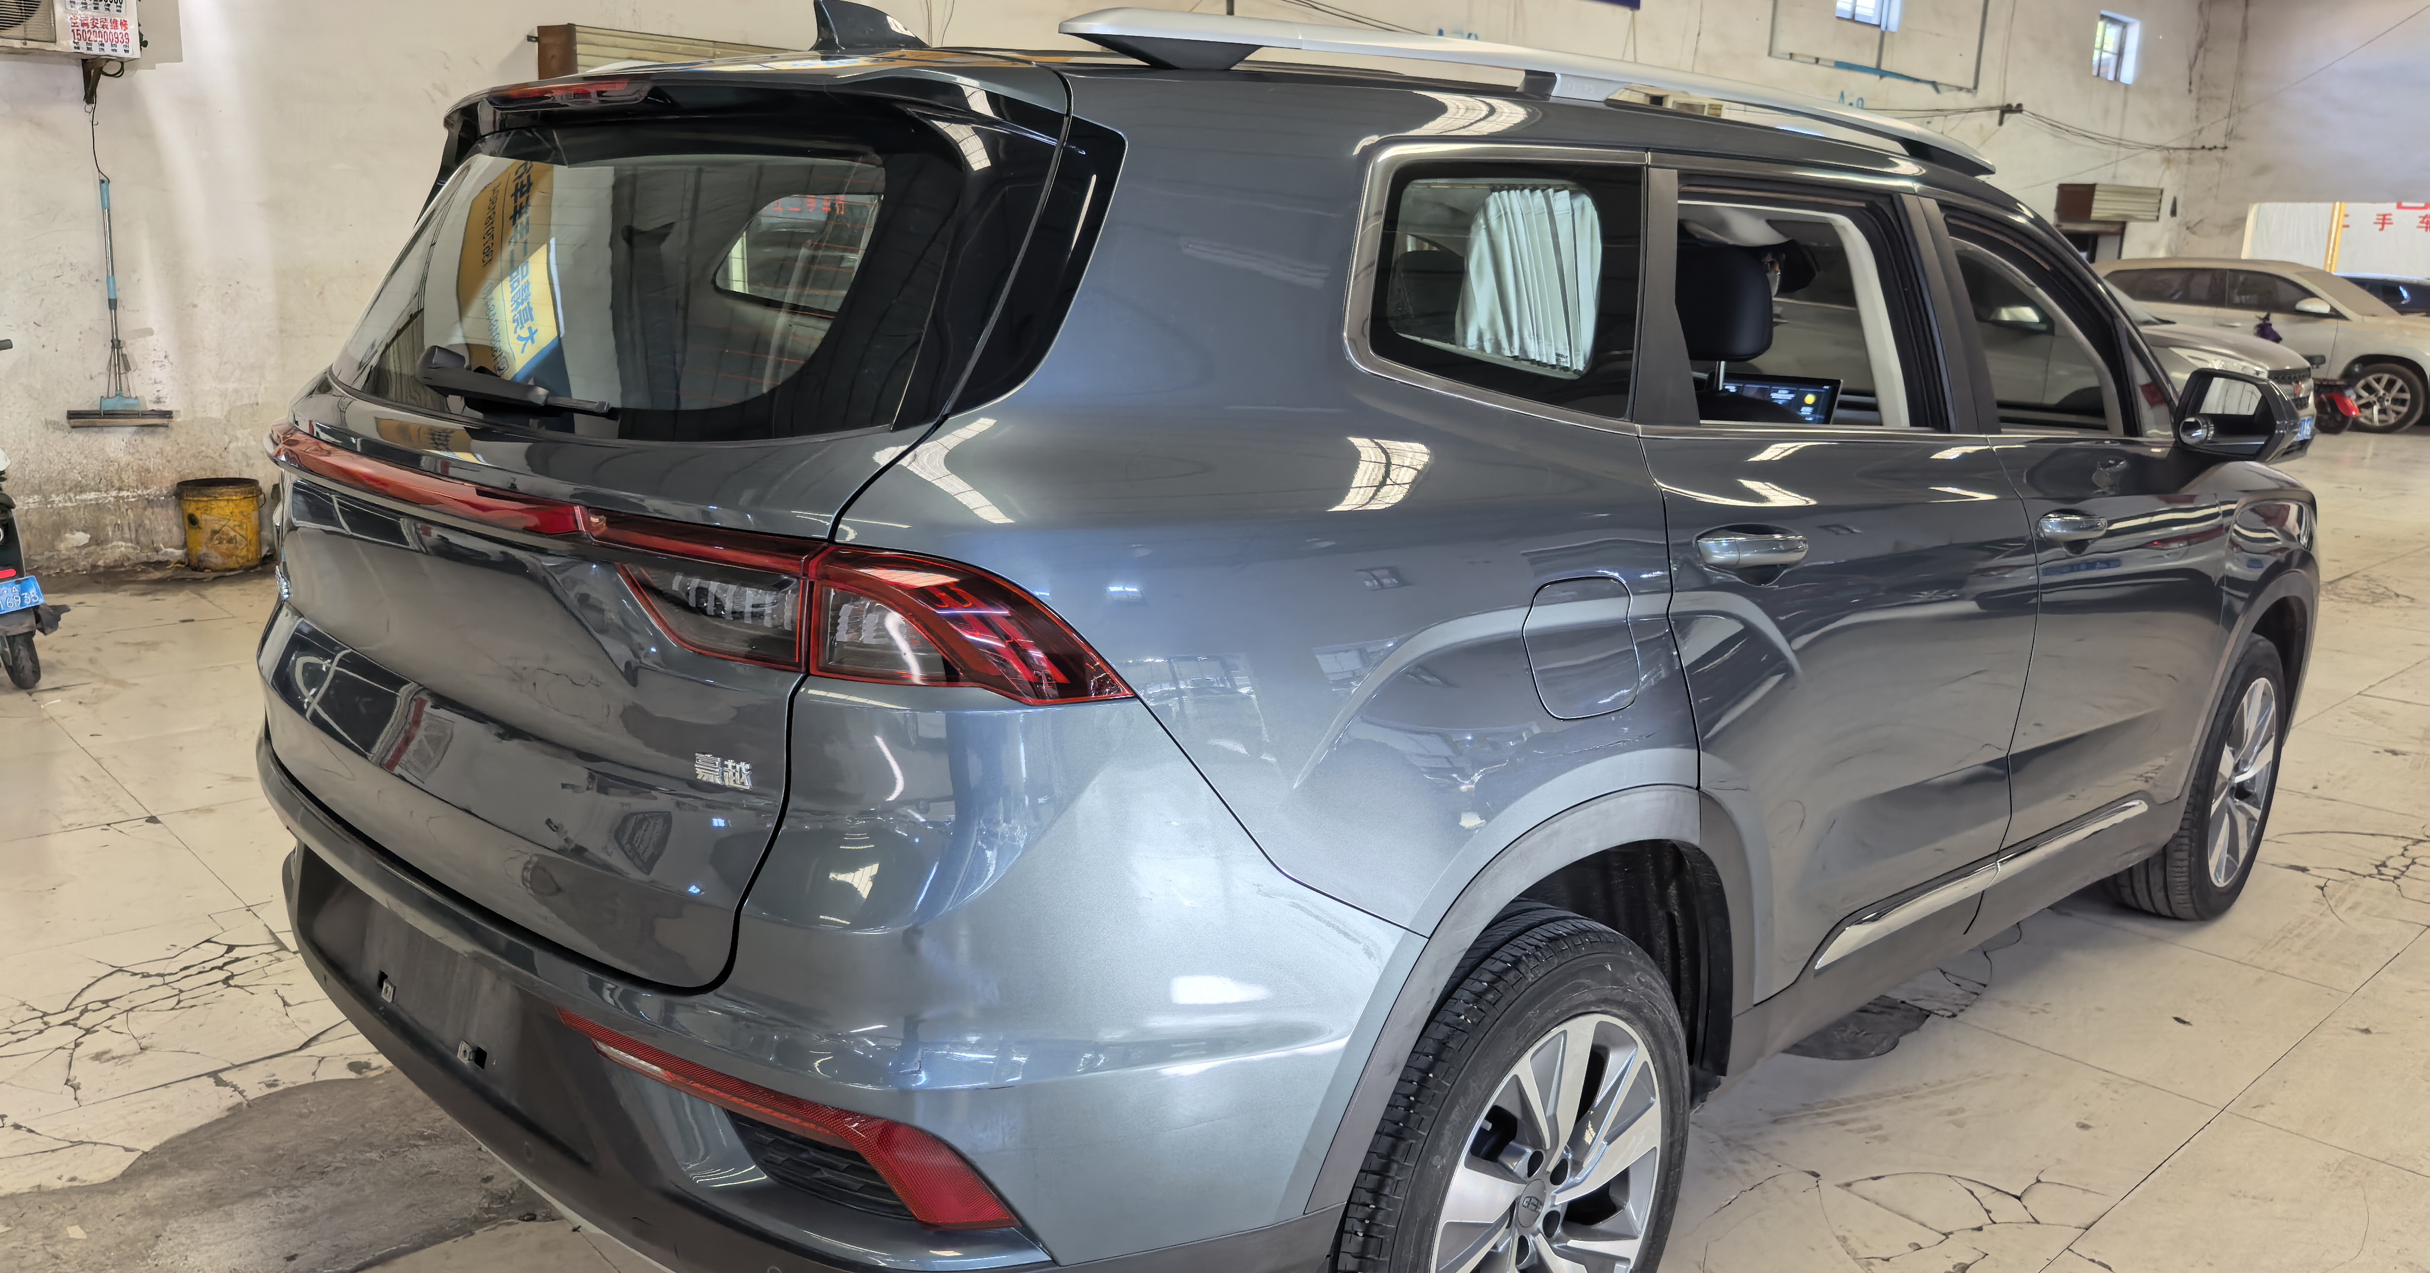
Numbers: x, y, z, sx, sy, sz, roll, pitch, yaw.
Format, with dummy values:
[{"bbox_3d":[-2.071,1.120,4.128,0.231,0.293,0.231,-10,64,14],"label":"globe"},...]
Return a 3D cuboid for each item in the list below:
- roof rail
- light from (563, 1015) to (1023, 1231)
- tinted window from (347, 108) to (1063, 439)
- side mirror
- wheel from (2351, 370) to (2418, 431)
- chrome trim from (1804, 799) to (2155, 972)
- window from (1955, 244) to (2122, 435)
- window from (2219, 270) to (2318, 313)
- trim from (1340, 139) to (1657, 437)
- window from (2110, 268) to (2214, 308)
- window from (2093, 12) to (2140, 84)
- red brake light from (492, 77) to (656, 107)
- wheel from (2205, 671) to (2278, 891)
[{"bbox_3d":[0.656,-0.766,2.407,2.250,0.110,0.090,-10,17,-43],"label":"roof rail"},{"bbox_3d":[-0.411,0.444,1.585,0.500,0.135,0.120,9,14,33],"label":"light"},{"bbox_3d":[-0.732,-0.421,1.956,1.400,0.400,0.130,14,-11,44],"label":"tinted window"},{"bbox_3d":[1.916,-0.404,3.140,0.140,0.175,0.200,-8,15,-37],"label":"side mirror"},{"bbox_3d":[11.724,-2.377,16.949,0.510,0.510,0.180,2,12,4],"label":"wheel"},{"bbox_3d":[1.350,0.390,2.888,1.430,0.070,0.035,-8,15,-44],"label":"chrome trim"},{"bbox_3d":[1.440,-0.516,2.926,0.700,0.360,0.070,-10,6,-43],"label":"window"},{"bbox_3d":[10.742,-3.487,17.100,1.000,0.440,0.090,2,-3,4],"label":"window"},{"bbox_3d":[0.349,-0.382,1.881,0.600,0.340,0.060,-10,1,-40],"label":"trim"},{"bbox_3d":[10.468,-3.867,18.600,0.100,0.380,1.200,-8,15,-37],"label":"window"},{"bbox_3d":[10.976,-7.166,20.587,1.238,0.706,0.130,-9,16,-41],"label":"window"},{"bbox_3d":[-0.734,-0.613,1.907,0.050,0.038,0.400,-10,17,-43],"label":"red brake light"},{"bbox_3d":[2.376,0.333,4.028,0.500,0.500,0.170,-10,17,-44],"label":"wheel"}]

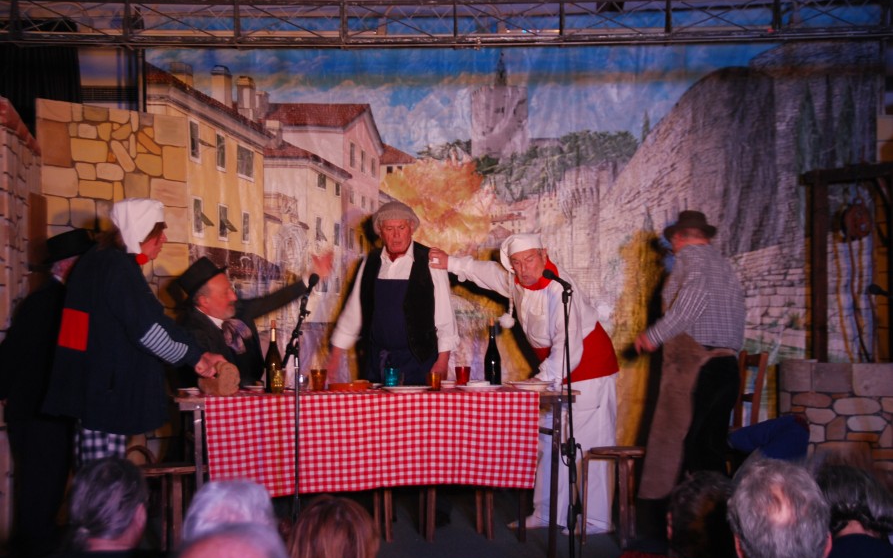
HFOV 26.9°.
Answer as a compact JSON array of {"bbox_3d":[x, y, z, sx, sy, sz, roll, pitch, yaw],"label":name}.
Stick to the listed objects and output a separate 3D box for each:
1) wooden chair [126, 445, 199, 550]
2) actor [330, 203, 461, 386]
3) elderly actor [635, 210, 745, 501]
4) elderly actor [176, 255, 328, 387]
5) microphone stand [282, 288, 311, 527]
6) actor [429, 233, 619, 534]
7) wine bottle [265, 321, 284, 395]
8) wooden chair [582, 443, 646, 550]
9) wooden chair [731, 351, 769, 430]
[{"bbox_3d":[-1.230,1.050,8.250,0.340,0.470,0.340,0,-1,-18],"label":"wooden chair"},{"bbox_3d":[-0.271,0.449,9.350,0.640,1.680,0.420,-1,-1,3],"label":"actor"},{"bbox_3d":[1.217,0.466,9.300,0.480,1.620,0.520,-1,-1,35],"label":"elderly actor"},{"bbox_3d":[-0.954,0.591,8.980,0.680,1.400,0.580,-1,-1,38],"label":"elderly actor"},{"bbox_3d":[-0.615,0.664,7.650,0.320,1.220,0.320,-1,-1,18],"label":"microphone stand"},{"bbox_3d":[0.387,0.529,9.380,0.700,1.510,0.780,0,-1,-44],"label":"actor"},{"bbox_3d":[-0.795,0.366,8.598,0.080,0.320,0.080,0,-1,0],"label":"wine bottle"},{"bbox_3d":[0.806,1.048,9.000,0.310,0.455,0.320,-1,-1,14],"label":"wooden chair"},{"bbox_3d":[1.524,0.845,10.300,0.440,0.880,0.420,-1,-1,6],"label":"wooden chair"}]

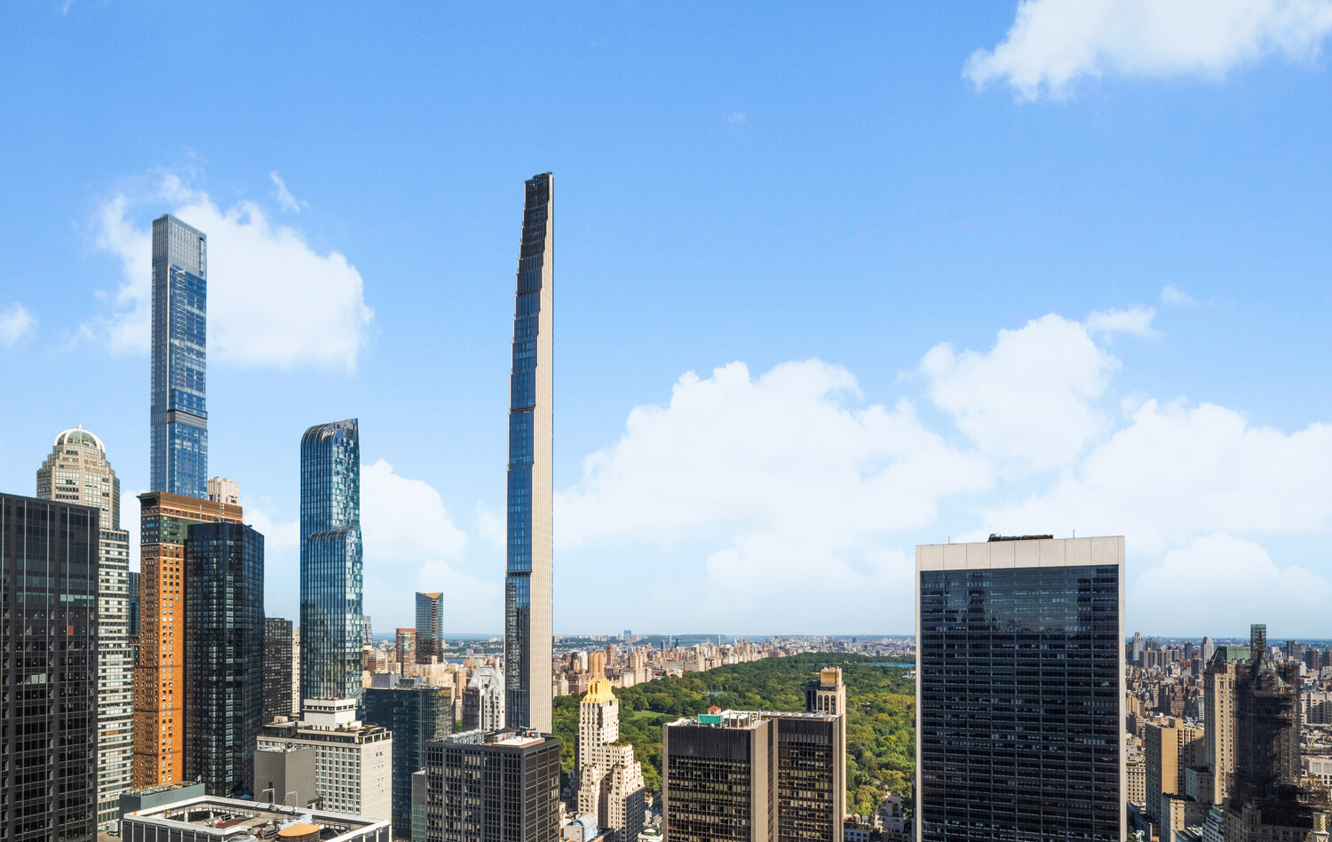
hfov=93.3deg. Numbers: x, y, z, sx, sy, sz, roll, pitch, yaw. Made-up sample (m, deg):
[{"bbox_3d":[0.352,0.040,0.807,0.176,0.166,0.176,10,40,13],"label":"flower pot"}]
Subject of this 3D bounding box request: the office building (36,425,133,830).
[{"bbox_3d":[-246.350,126.620,264.190,25.620,248.000,24.190,0,0,20],"label":"office building"}]

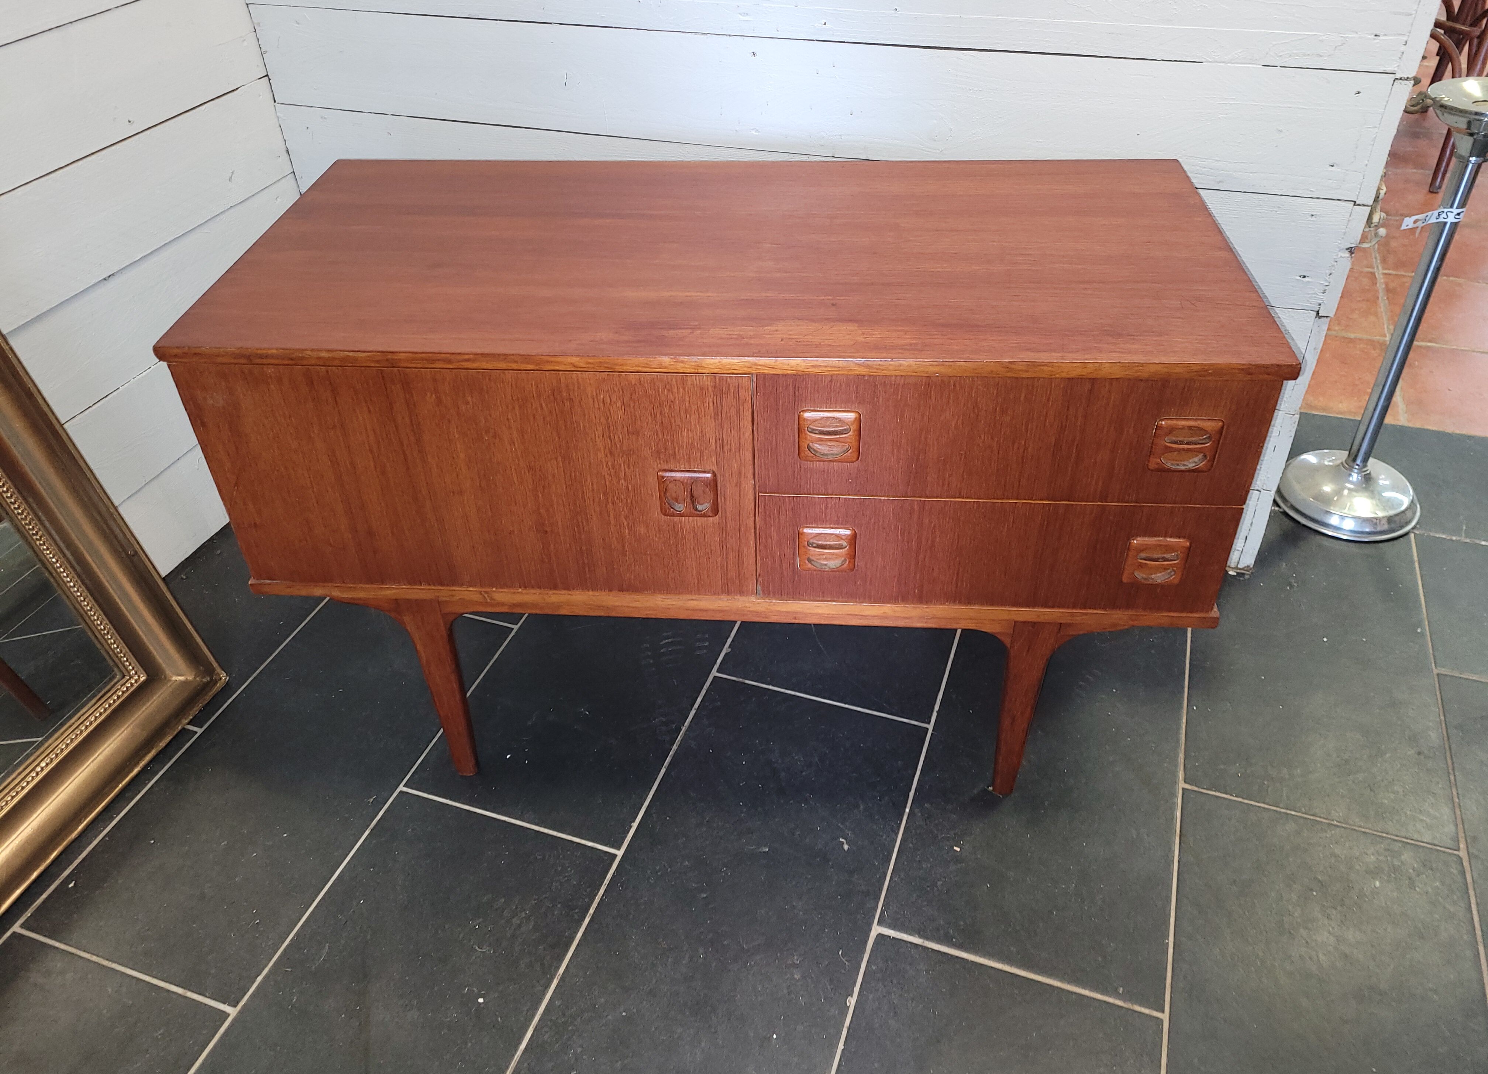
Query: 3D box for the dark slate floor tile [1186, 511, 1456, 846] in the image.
[{"bbox_3d":[0.779,0.151,1.542,0.300,0.010,0.600,11,41,16],"label":"dark slate floor tile"}]

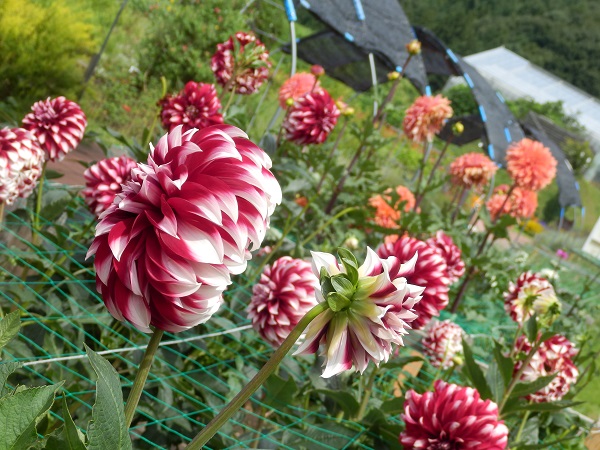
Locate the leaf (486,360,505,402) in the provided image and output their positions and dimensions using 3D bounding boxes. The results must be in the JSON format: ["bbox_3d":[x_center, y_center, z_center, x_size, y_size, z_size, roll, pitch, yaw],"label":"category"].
[{"bbox_3d":[0.253,0.203,1.640,0.022,0.058,0.012,-11,-32,11],"label":"leaf"}]

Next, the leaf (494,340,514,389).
[{"bbox_3d":[0.262,0.180,1.630,0.012,0.021,0.065,32,40,-65],"label":"leaf"}]

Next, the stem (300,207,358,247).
[{"bbox_3d":[0.047,0.002,2.010,0.014,0.111,0.008,57,-21,0],"label":"stem"}]

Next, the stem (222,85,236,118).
[{"bbox_3d":[-0.120,-0.211,2.165,0.006,0.058,0.006,24,31,0],"label":"stem"}]

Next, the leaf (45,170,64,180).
[{"bbox_3d":[-0.398,-0.080,2.050,0.036,0.013,0.020,14,21,5],"label":"leaf"}]

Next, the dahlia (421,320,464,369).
[{"bbox_3d":[0.253,0.212,2.250,0.068,0.085,0.078,24,10,5],"label":"dahlia"}]

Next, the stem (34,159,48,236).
[{"bbox_3d":[-0.409,-0.041,2.000,0.009,0.127,0.009,11,18,0],"label":"stem"}]

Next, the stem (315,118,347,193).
[{"bbox_3d":[0.057,-0.124,2.265,0.007,0.141,0.007,23,12,0],"label":"stem"}]

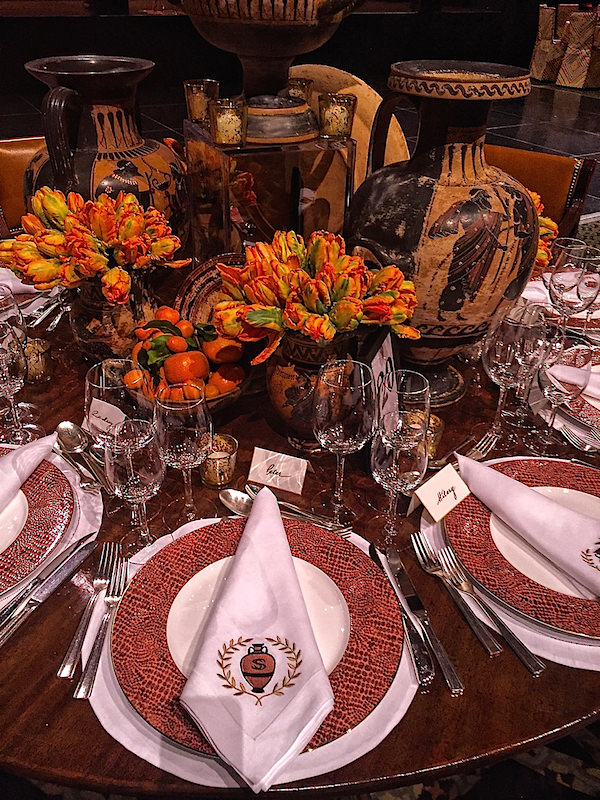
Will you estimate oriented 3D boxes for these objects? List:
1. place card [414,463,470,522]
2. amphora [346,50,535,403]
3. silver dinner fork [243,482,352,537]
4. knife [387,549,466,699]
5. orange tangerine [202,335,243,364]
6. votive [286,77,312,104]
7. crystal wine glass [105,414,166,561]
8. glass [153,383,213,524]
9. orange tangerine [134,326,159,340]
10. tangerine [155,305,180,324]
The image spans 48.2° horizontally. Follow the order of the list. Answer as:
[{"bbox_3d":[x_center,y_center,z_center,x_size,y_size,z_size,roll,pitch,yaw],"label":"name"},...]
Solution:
[{"bbox_3d":[0.204,0.139,0.968,0.047,0.050,0.089,29,42,34],"label":"place card"},{"bbox_3d":[0.232,-0.257,1.122,0.335,0.540,0.315,-23,42,-32],"label":"amphora"},{"bbox_3d":[-0.005,0.155,0.956,0.178,0.022,0.023,22,38,26],"label":"silver dinner fork"},{"bbox_3d":[0.145,0.260,0.816,0.021,0.011,0.216,-7,35,-12],"label":"knife"},{"bbox_3d":[-0.134,-0.089,1.157,0.068,0.058,0.068,2,34,0],"label":"orange tangerine"},{"bbox_3d":[-0.002,-0.577,1.266,0.061,0.063,0.061,2,34,0],"label":"votive"},{"bbox_3d":[-0.208,0.116,0.863,0.079,0.184,0.079,-8,35,-14],"label":"crystal wine glass"},{"bbox_3d":[-0.153,0.080,0.898,0.079,0.201,0.079,2,34,0],"label":"glass"},{"bbox_3d":[-0.263,-0.117,1.157,0.040,0.032,0.034,2,34,0],"label":"orange tangerine"},{"bbox_3d":[-0.238,-0.152,1.206,0.047,0.042,0.047,-5,35,-11],"label":"tangerine"}]

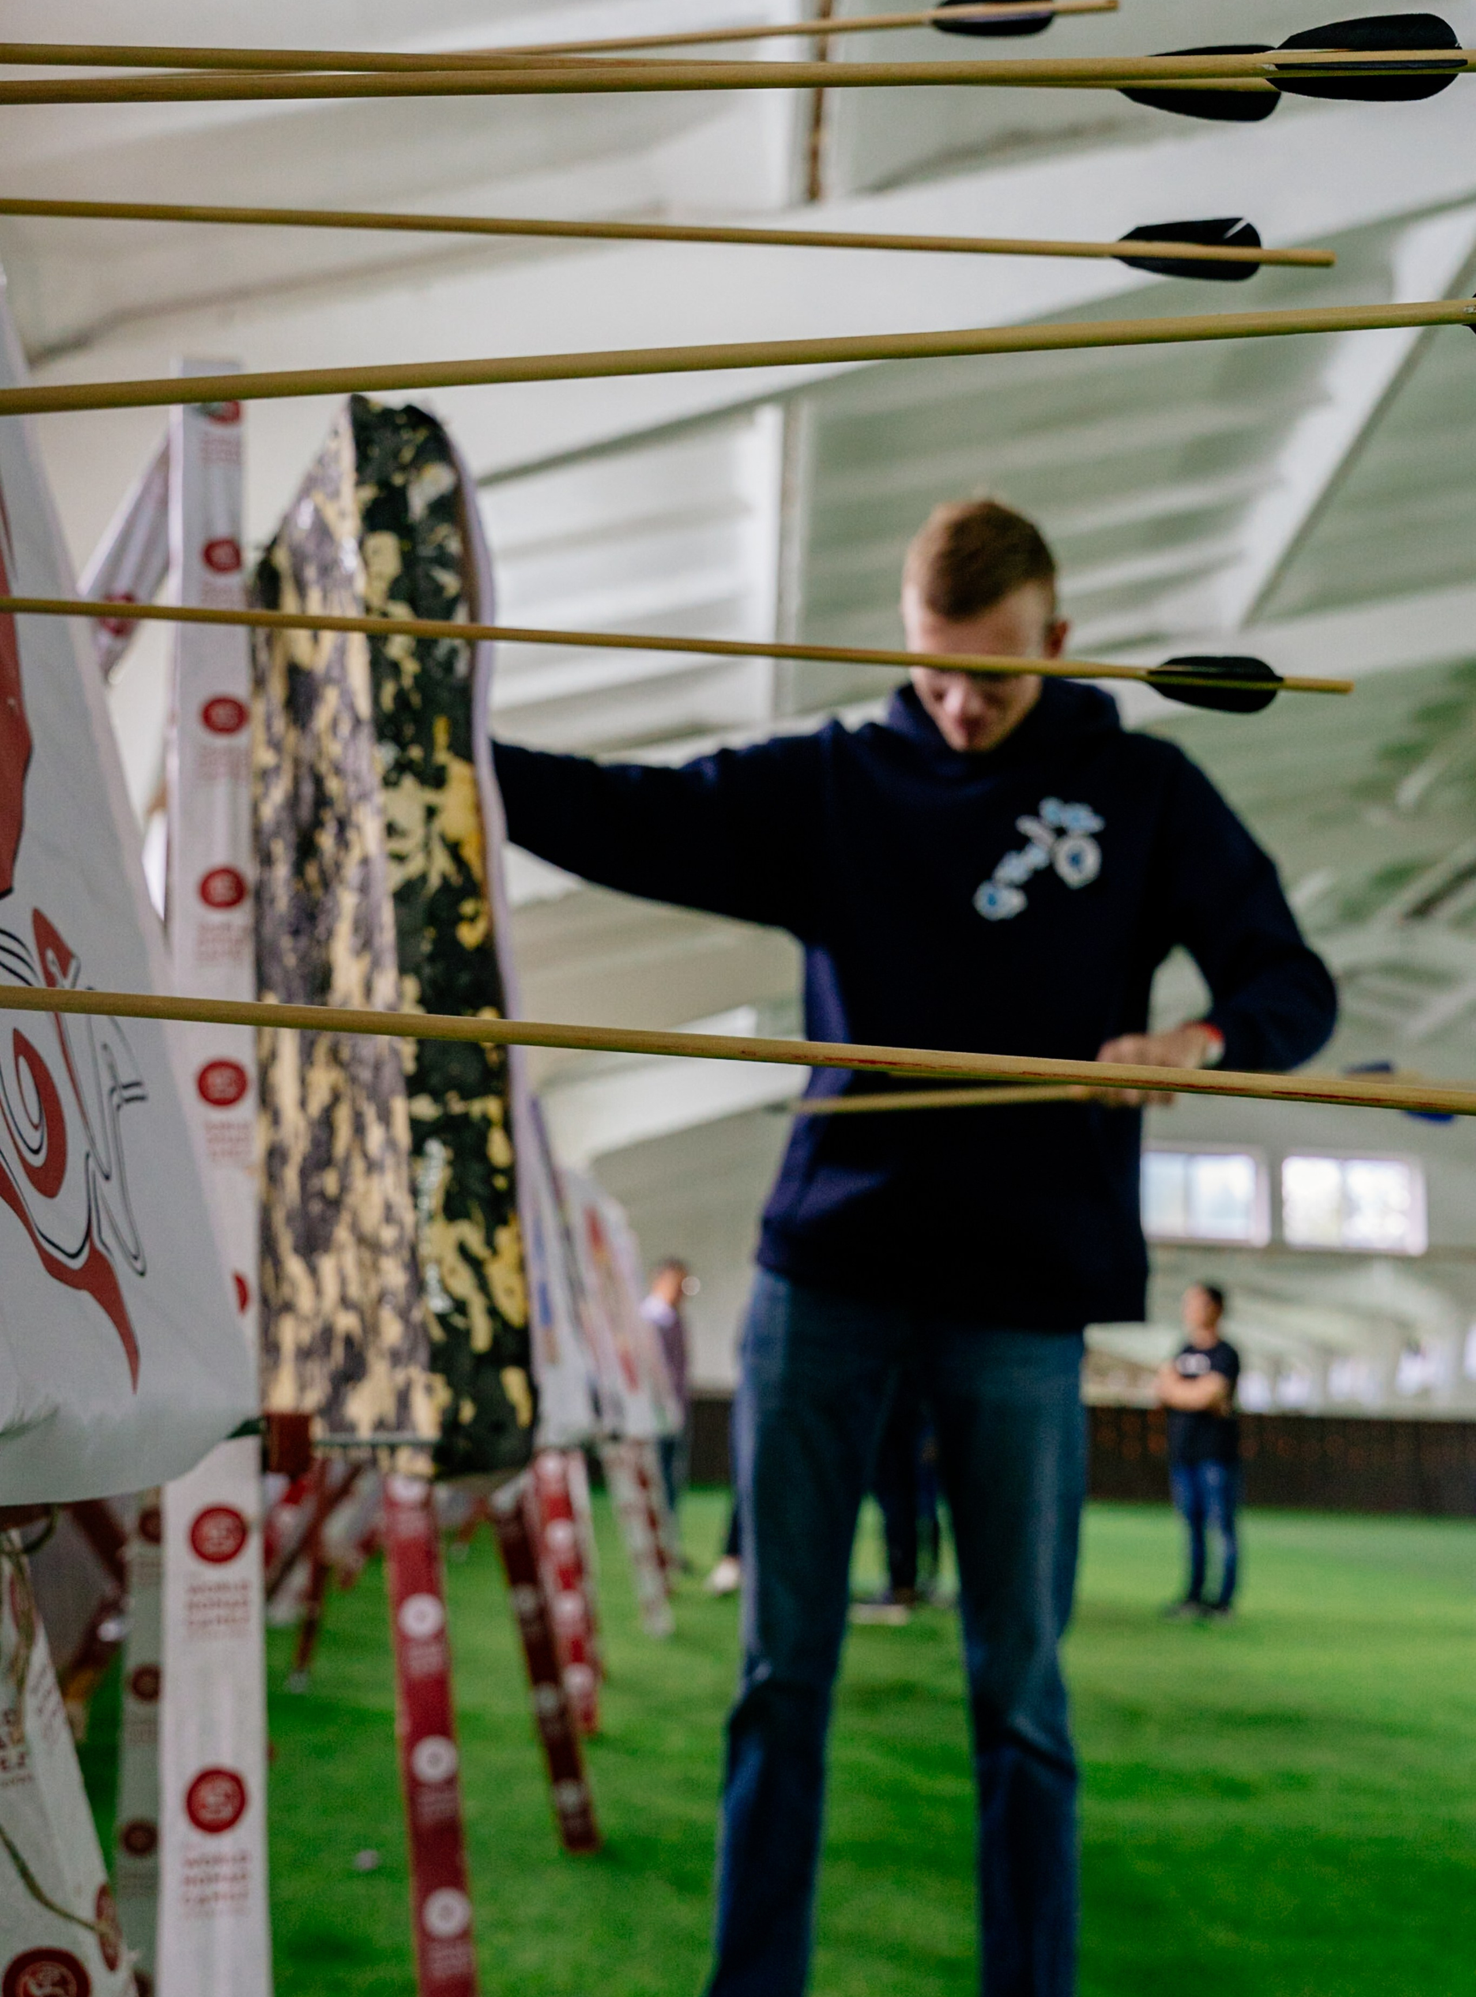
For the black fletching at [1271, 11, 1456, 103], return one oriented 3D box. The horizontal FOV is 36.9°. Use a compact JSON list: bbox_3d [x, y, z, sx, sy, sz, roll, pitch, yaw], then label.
[{"bbox_3d":[0.222,-0.332,0.780,0.068,0.031,0.030,-2,-12,-2],"label":"black fletching"}]

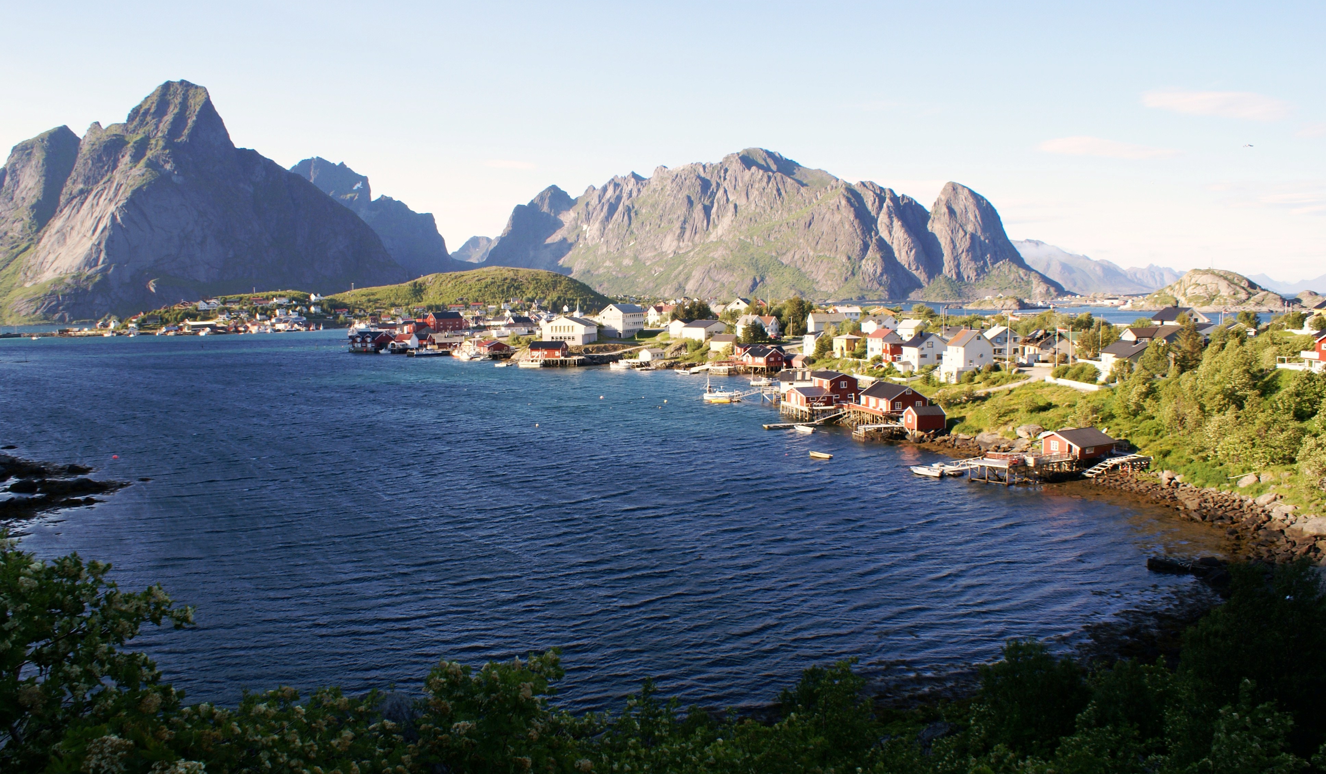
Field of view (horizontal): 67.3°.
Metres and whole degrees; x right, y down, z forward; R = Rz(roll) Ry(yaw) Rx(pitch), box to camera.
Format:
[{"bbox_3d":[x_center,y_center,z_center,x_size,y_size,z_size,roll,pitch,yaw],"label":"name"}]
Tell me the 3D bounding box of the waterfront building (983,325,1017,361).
[{"bbox_3d":[90.403,-11.361,265.415,8.820,9.220,7.490,-1,5,-3],"label":"waterfront building"}]

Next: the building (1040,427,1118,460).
[{"bbox_3d":[59.360,7.880,142.390,8.200,3.800,6.500,-4,6,-34],"label":"building"}]

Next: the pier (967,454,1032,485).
[{"bbox_3d":[46.460,11.320,137.980,5.600,3.300,5.800,-5,7,-42],"label":"pier"}]

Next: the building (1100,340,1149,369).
[{"bbox_3d":[98.584,-5.470,208.454,8.430,7.600,13.430,0,5,1],"label":"building"}]

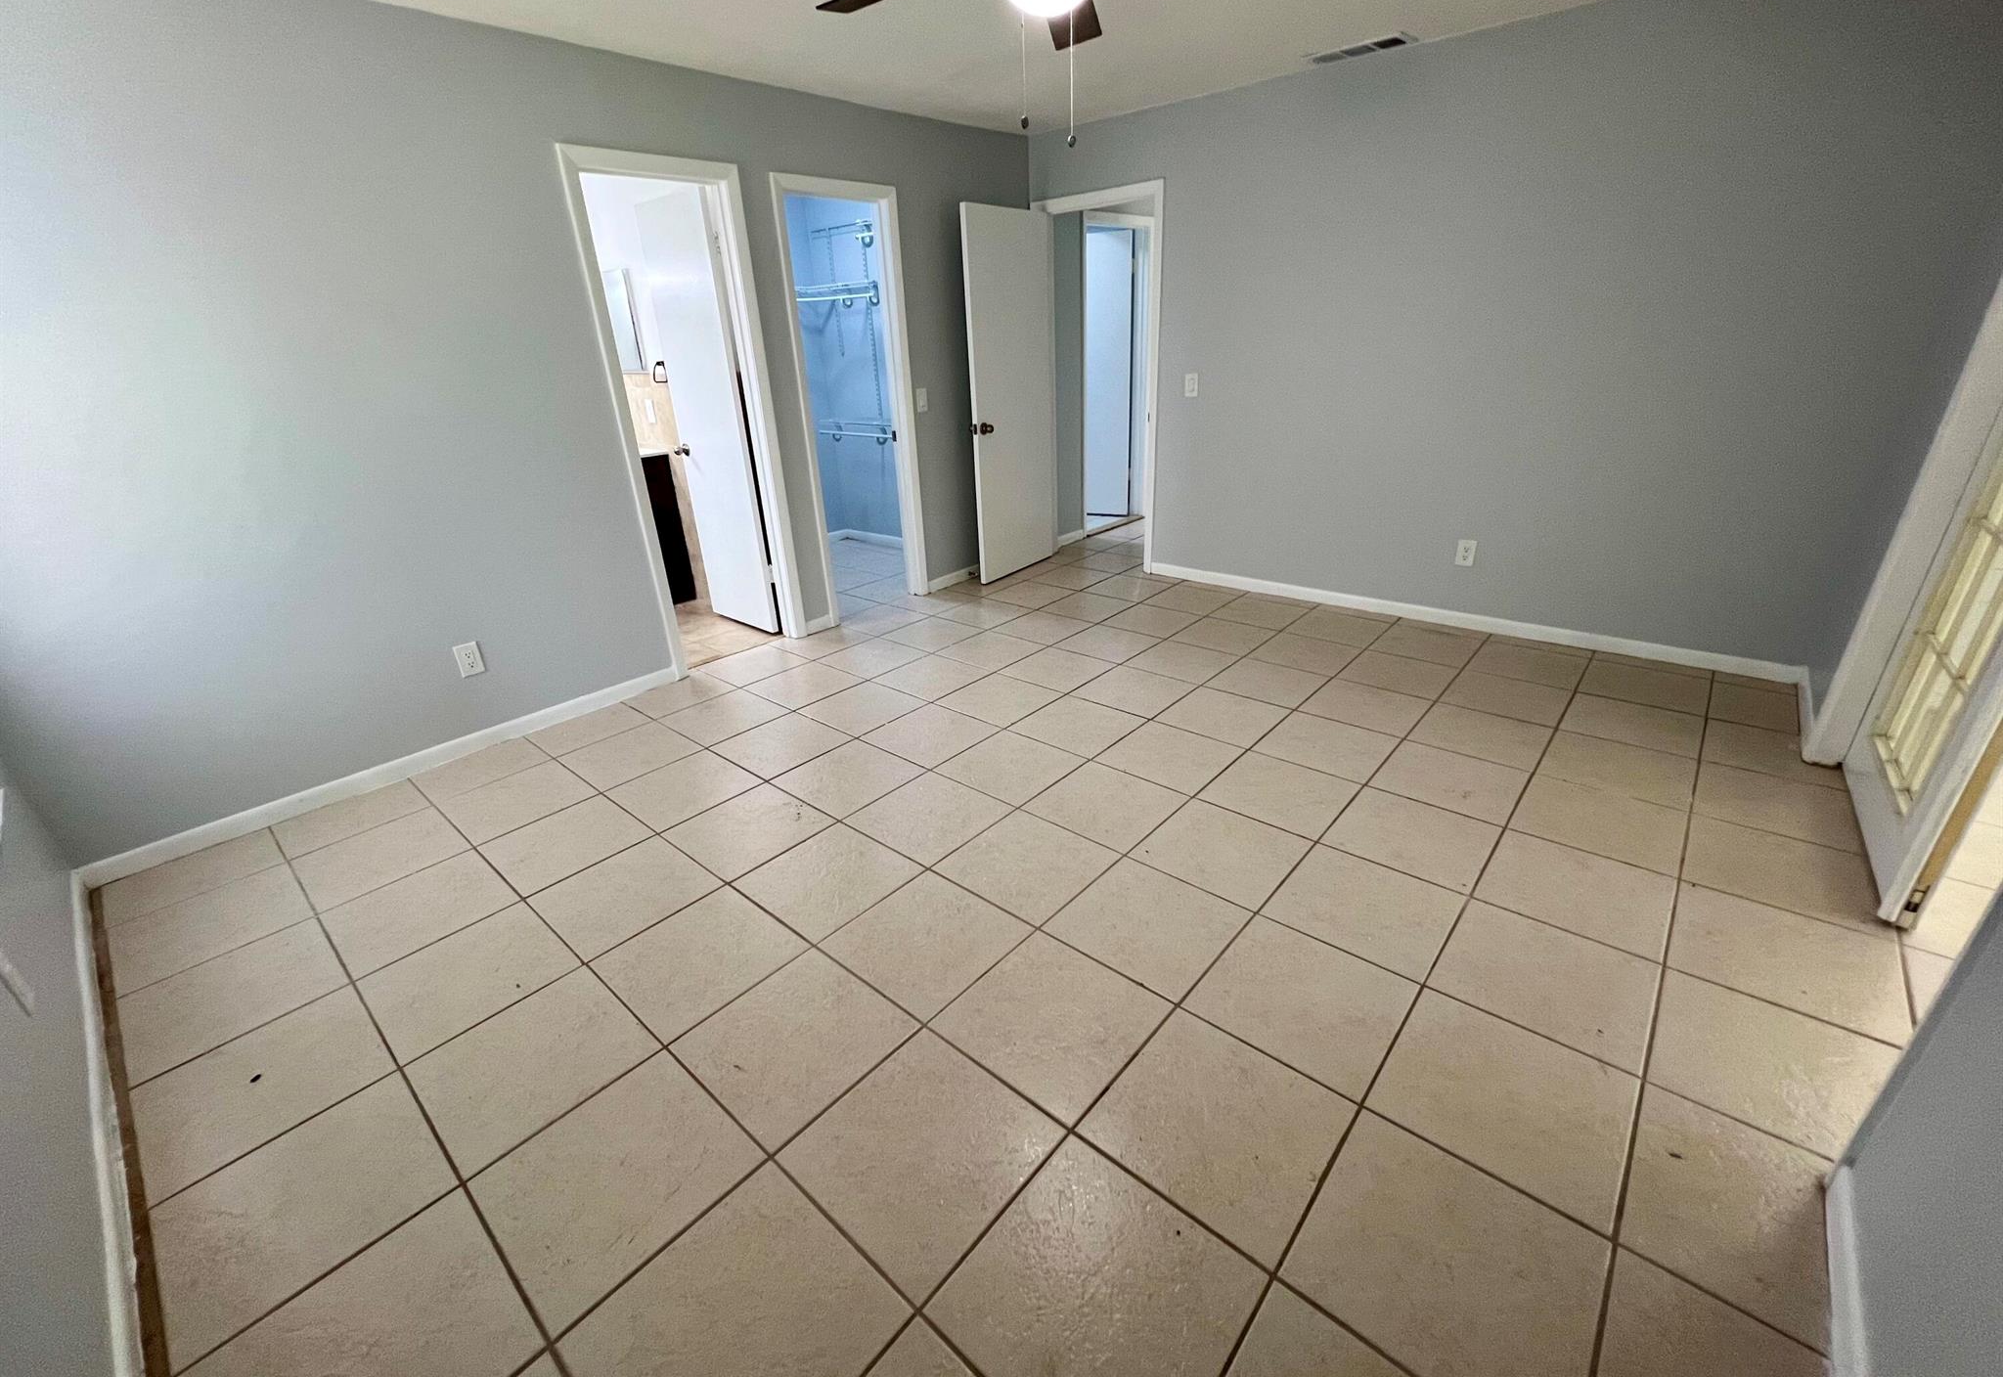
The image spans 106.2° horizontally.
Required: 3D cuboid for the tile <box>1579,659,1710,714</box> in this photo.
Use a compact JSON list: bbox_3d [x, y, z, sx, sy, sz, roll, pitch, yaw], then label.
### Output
[{"bbox_3d":[2.651,-0.001,3.101,0.395,0.012,0.395,19,33,37],"label":"tile"}]

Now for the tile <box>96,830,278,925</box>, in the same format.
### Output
[{"bbox_3d":[-2.516,0.585,2.356,0.291,0.010,0.394,18,31,38],"label":"tile"}]

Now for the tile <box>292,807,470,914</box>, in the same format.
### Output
[{"bbox_3d":[-1.988,0.538,2.415,0.398,0.010,0.398,17,31,38],"label":"tile"}]

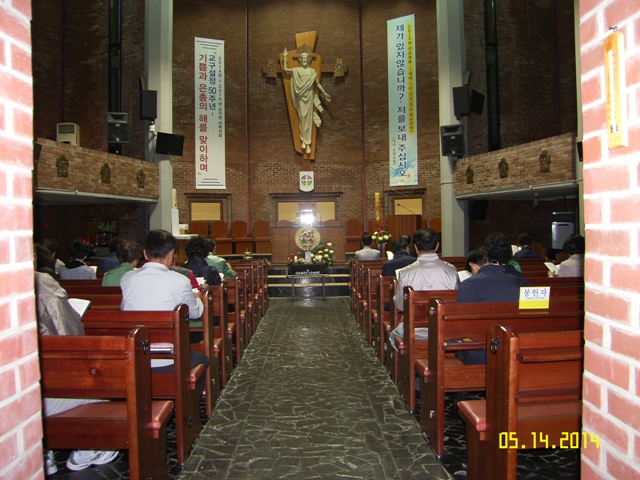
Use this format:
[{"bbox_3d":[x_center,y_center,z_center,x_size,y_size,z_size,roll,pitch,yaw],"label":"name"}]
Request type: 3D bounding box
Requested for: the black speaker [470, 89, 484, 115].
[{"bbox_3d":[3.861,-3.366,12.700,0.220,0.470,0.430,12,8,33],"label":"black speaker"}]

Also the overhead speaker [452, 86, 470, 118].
[{"bbox_3d":[3.300,-3.220,12.050,0.380,0.640,0.360,-1,8,15],"label":"overhead speaker"}]

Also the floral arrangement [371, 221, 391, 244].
[{"bbox_3d":[1.531,-0.190,13.100,0.500,0.610,0.450,-1,0,-1],"label":"floral arrangement"}]

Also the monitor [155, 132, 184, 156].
[{"bbox_3d":[-3.470,-2.209,12.000,0.700,0.460,0.080,-1,12,-39],"label":"monitor"}]

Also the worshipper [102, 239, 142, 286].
[{"bbox_3d":[-1.820,0.676,5.170,0.480,1.330,0.750,-1,0,-1],"label":"worshipper"}]

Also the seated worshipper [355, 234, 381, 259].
[{"bbox_3d":[0.840,0.586,9.400,0.500,1.370,0.750,-1,0,-1],"label":"seated worshipper"}]

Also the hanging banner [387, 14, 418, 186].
[{"bbox_3d":[2.430,-4.031,15.100,0.870,4.900,0.040,-1,0,28],"label":"hanging banner"}]

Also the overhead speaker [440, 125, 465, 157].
[{"bbox_3d":[3.060,-2.290,11.950,0.470,0.680,0.420,-1,8,24],"label":"overhead speaker"}]

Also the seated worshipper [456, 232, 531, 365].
[{"bbox_3d":[1.130,0.627,3.640,0.520,1.360,0.750,-1,0,-1],"label":"seated worshipper"}]

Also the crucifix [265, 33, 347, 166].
[{"bbox_3d":[-0.433,-4.148,15.450,2.480,4.100,0.550,-1,0,-1],"label":"crucifix"}]

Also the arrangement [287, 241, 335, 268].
[{"bbox_3d":[-0.180,0.280,10.950,0.960,0.560,0.380,-1,0,-2],"label":"arrangement"}]

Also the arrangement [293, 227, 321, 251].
[{"bbox_3d":[-0.255,-0.025,10.850,0.520,0.500,0.200,-1,0,-2],"label":"arrangement"}]

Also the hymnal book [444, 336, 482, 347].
[{"bbox_3d":[0.873,0.641,3.250,0.200,0.023,0.140,-1,0,-1],"label":"hymnal book"}]

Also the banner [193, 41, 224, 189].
[{"bbox_3d":[-3.270,-3.750,15.420,0.890,4.460,0.030,-1,0,-22],"label":"banner"}]

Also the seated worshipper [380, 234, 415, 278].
[{"bbox_3d":[0.900,0.600,5.720,0.460,1.300,0.700,-1,0,-2],"label":"seated worshipper"}]

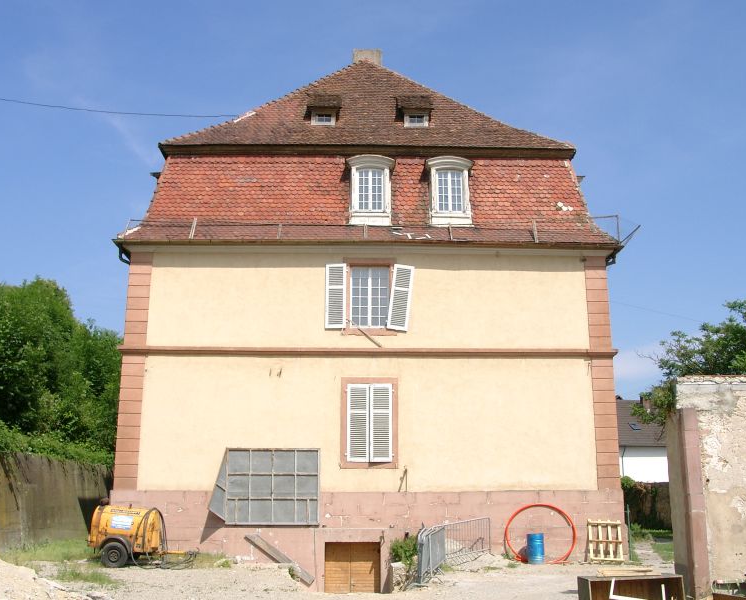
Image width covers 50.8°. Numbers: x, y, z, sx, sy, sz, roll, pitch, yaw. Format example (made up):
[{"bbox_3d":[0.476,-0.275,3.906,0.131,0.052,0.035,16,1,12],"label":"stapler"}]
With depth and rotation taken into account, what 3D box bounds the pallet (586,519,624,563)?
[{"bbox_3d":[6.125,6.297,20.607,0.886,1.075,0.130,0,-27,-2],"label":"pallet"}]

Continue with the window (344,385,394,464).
[{"bbox_3d":[-0.074,3.335,21.300,1.261,2.147,0.150,0,-13,-2],"label":"window"}]

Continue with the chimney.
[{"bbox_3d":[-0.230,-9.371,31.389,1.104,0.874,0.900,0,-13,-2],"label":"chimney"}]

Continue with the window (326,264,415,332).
[{"bbox_3d":[-0.077,-0.071,22.100,2.510,1.972,0.220,0,-13,-2],"label":"window"}]

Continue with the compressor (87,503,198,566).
[{"bbox_3d":[-5.549,5.761,19.294,2.528,1.461,1.300,-1,-13,4],"label":"compressor"}]

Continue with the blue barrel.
[{"bbox_3d":[4.185,6.399,20.268,0.451,0.712,0.451,0,-13,-2],"label":"blue barrel"}]

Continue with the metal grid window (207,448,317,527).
[{"bbox_3d":[-2.809,4.878,20.535,2.828,1.978,0.600,0,-13,-2],"label":"metal grid window"}]

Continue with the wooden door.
[{"bbox_3d":[-0.525,6.960,20.487,1.439,1.251,0.100,0,-13,-2],"label":"wooden door"}]

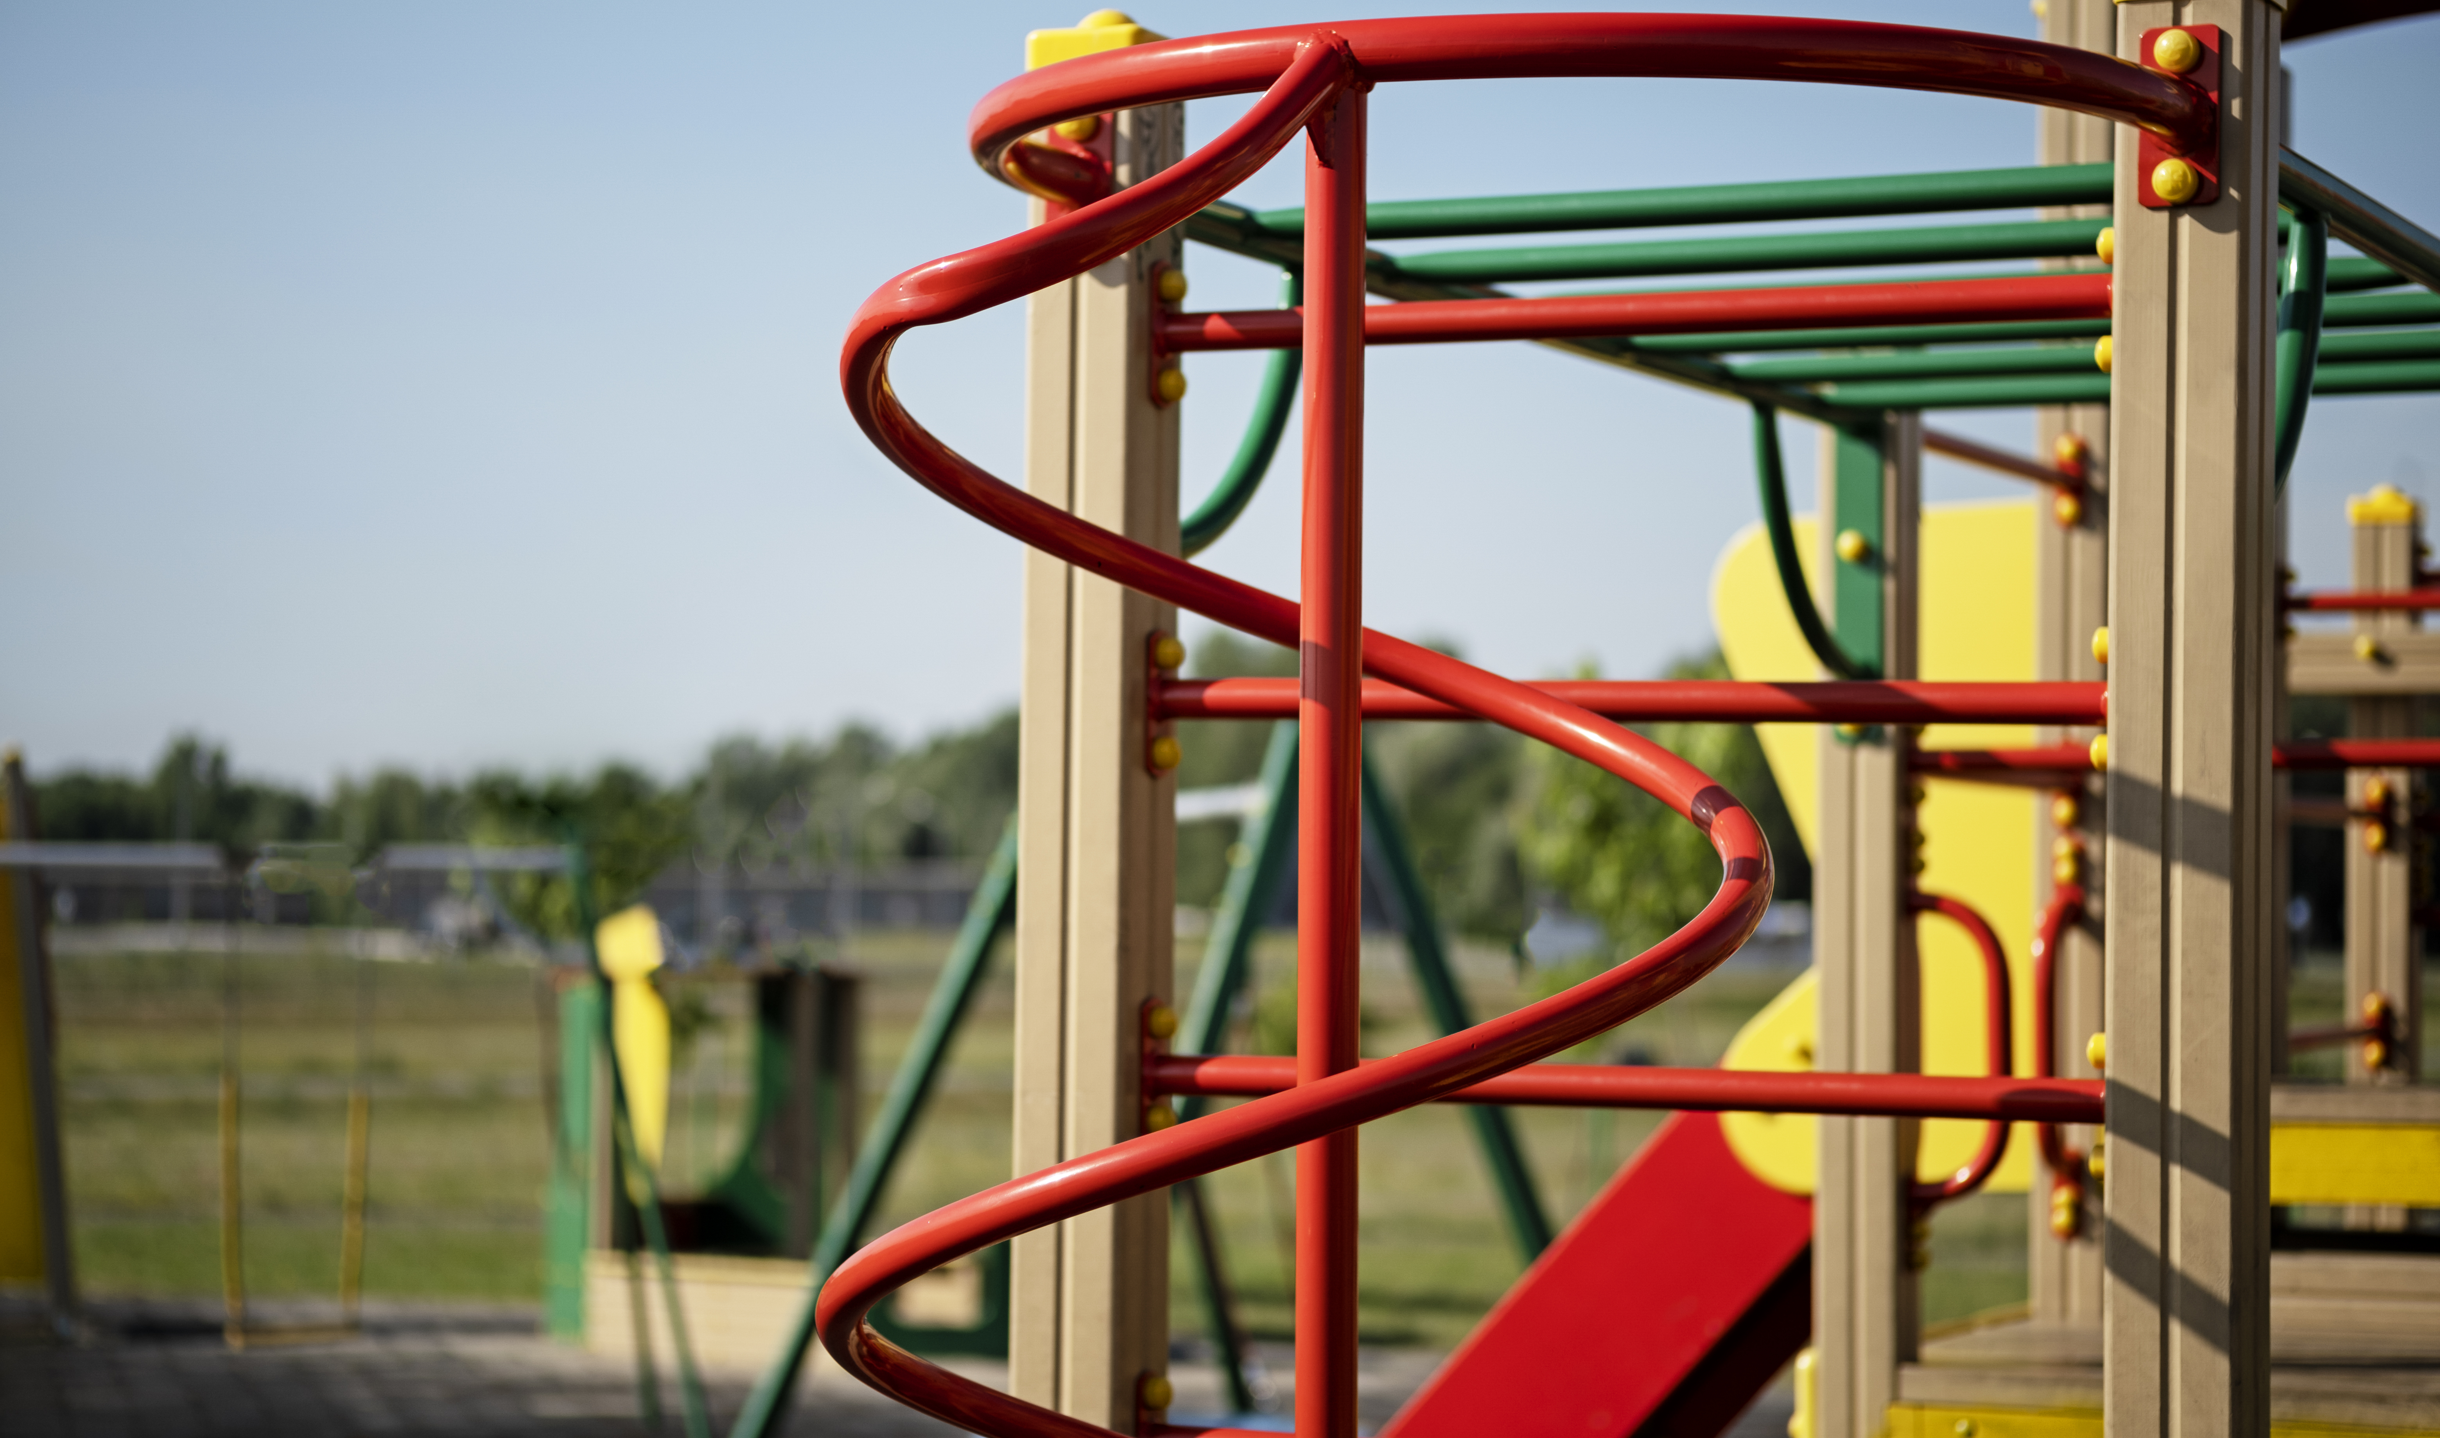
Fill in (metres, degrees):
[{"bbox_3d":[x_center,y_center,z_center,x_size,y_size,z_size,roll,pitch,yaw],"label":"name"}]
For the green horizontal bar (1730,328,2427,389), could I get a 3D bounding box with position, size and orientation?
[{"bbox_3d":[1.024,-0.401,5.663,0.950,0.034,0.034,0,-2,28],"label":"green horizontal bar"}]

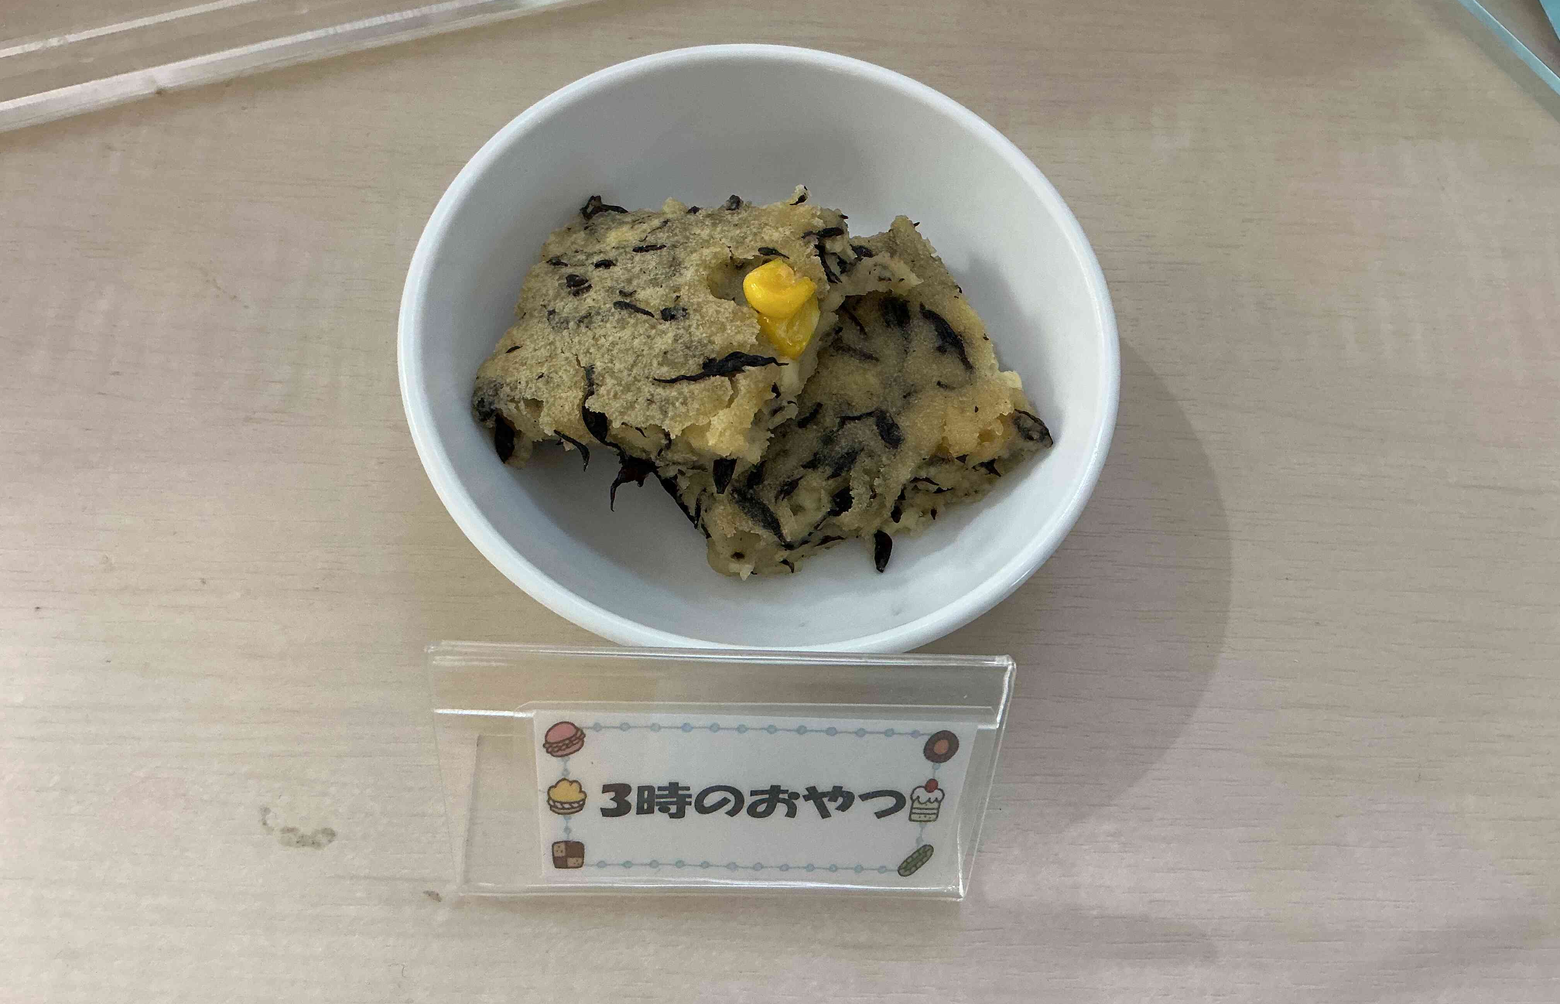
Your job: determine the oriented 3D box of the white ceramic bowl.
[{"bbox_3d":[-0.004,-0.021,0.231,0.117,0.040,0.117,0,67,-4],"label":"white ceramic bowl"}]

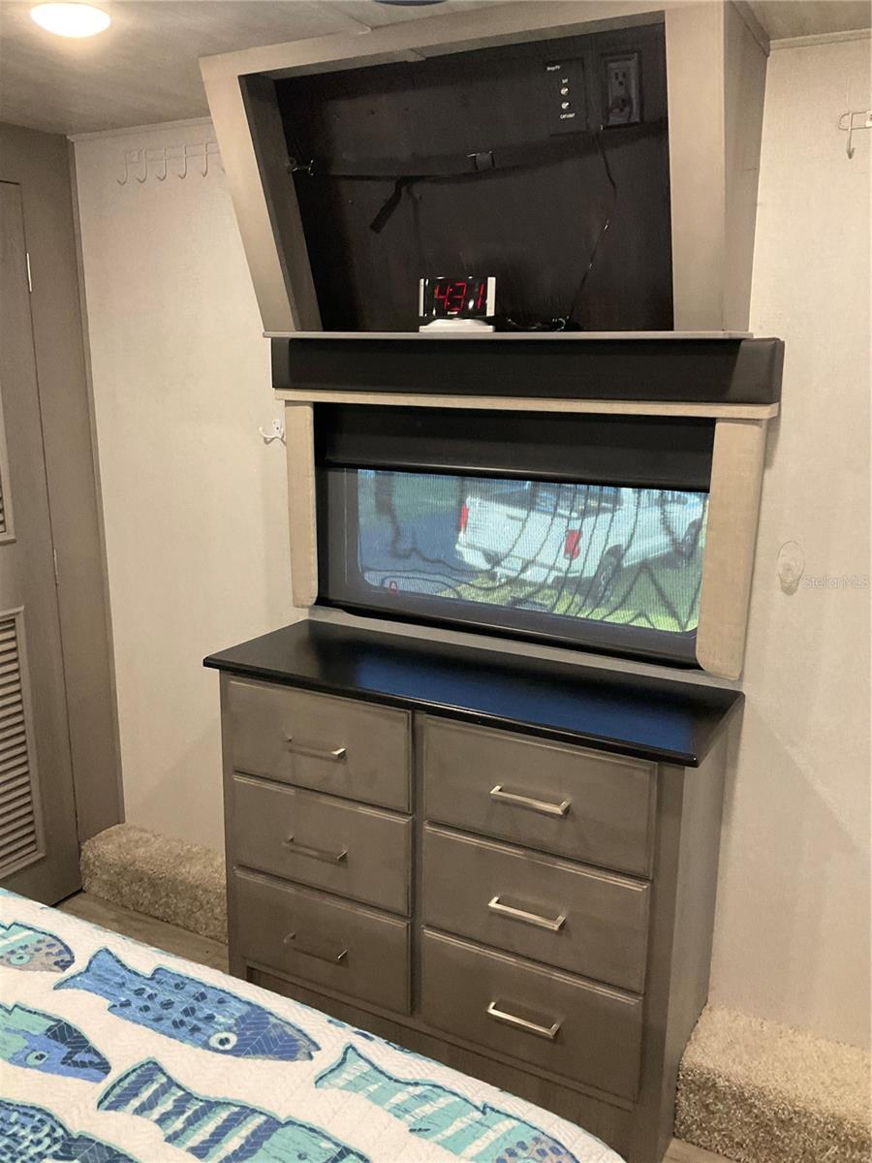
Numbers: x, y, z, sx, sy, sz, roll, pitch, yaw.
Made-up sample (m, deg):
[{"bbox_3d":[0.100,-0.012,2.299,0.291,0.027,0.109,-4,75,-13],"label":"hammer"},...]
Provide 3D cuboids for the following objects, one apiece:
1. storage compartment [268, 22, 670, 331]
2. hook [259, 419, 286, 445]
[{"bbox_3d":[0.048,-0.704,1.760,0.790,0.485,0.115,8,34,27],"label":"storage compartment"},{"bbox_3d":[-0.387,-0.361,2.307,0.068,0.044,0.028,8,15,27],"label":"hook"}]

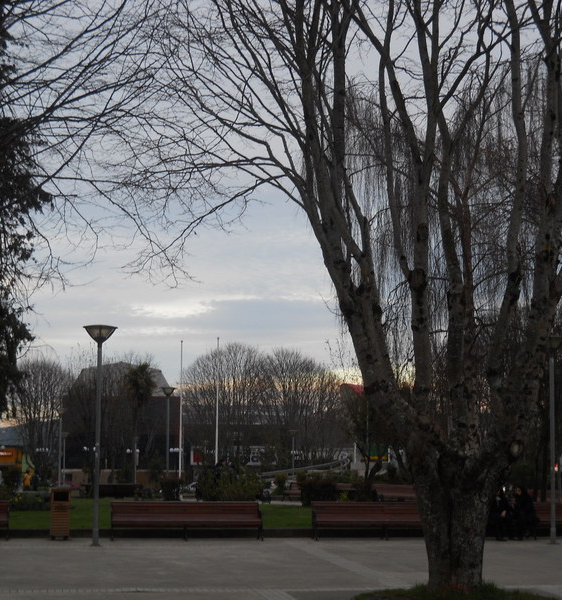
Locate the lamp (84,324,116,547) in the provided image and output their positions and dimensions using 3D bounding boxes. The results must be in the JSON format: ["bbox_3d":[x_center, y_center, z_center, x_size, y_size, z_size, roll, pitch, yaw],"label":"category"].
[{"bbox_3d":[-3.448,2.540,26.628,0.640,4.150,0.640,1,-7,-8],"label":"lamp"}]

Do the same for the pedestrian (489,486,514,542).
[{"bbox_3d":[4.728,4.653,30.684,0.500,1.140,0.700,2,-7,-10],"label":"pedestrian"}]

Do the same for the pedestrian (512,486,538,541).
[{"bbox_3d":[5.302,4.695,31.011,0.500,1.140,0.660,-3,-8,30],"label":"pedestrian"}]

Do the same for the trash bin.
[{"bbox_3d":[-4.416,4.312,28.368,0.430,1.020,0.430,1,-7,-8],"label":"trash bin"}]

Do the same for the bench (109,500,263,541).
[{"bbox_3d":[-1.979,4.664,29.788,3.140,0.810,0.660,1,-7,-9],"label":"bench"}]

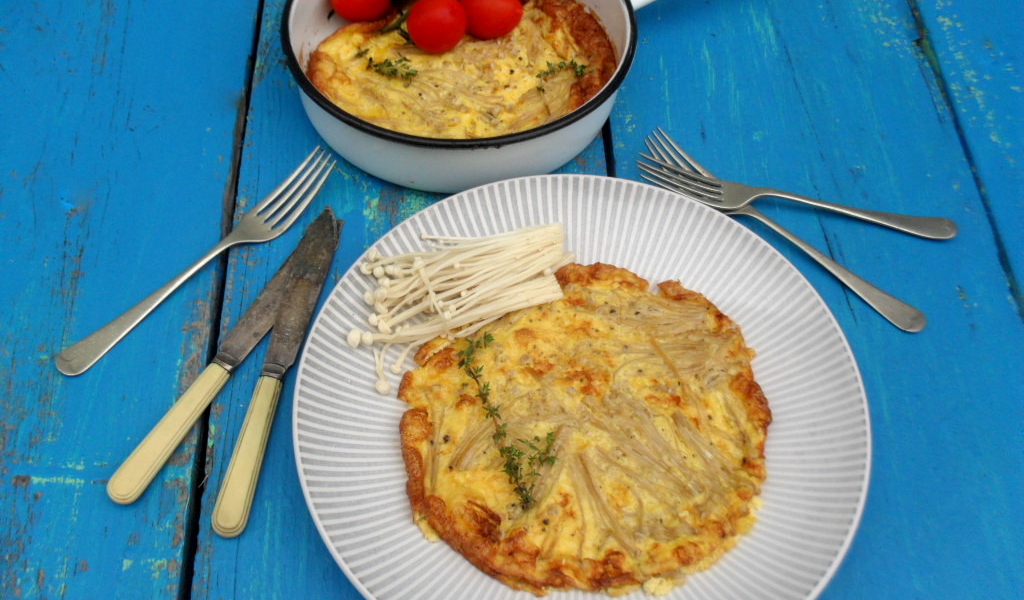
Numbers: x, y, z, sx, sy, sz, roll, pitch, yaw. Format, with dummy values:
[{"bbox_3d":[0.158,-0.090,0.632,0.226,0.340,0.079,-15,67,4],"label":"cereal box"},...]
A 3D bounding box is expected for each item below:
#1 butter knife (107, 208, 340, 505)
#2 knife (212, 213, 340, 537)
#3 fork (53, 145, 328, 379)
[{"bbox_3d":[-0.142,0.022,0.540,0.021,0.012,0.195,25,60,13],"label":"butter knife"},{"bbox_3d":[-0.119,0.028,0.536,0.022,0.013,0.198,8,58,3],"label":"knife"},{"bbox_3d":[-0.167,-0.022,0.563,0.025,0.019,0.184,38,64,20],"label":"fork"}]

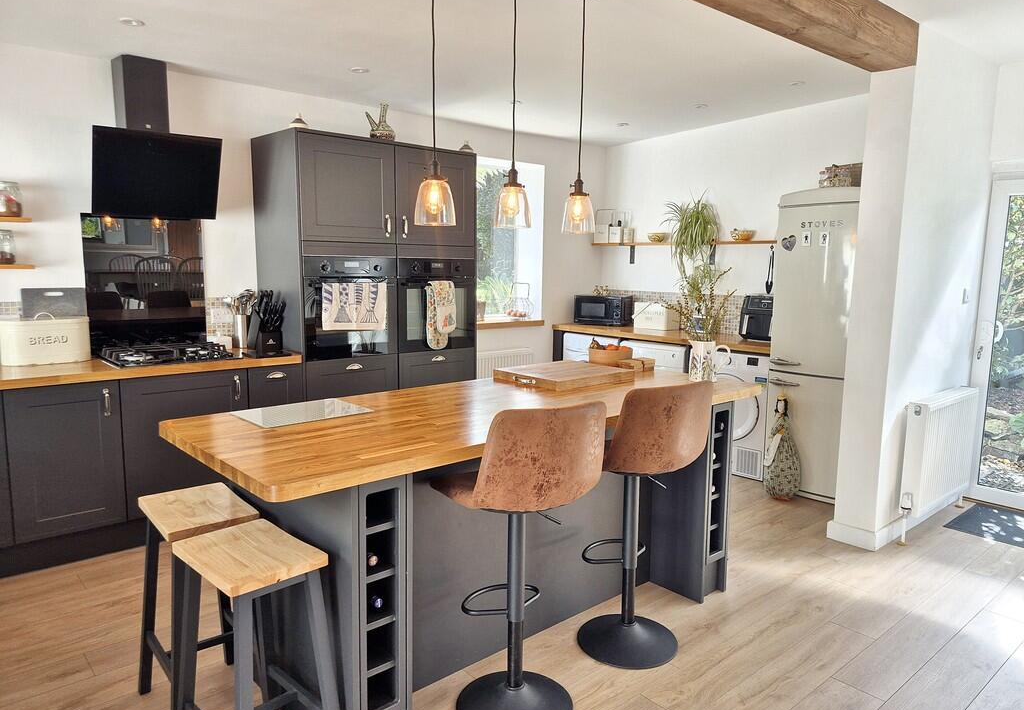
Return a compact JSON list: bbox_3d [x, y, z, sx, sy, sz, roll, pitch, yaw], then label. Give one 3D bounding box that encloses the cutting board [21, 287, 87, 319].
[{"bbox_3d":[-2.437,-0.160,3.640,0.285,0.385,0.020,-5,9,-38],"label":"cutting board"}]

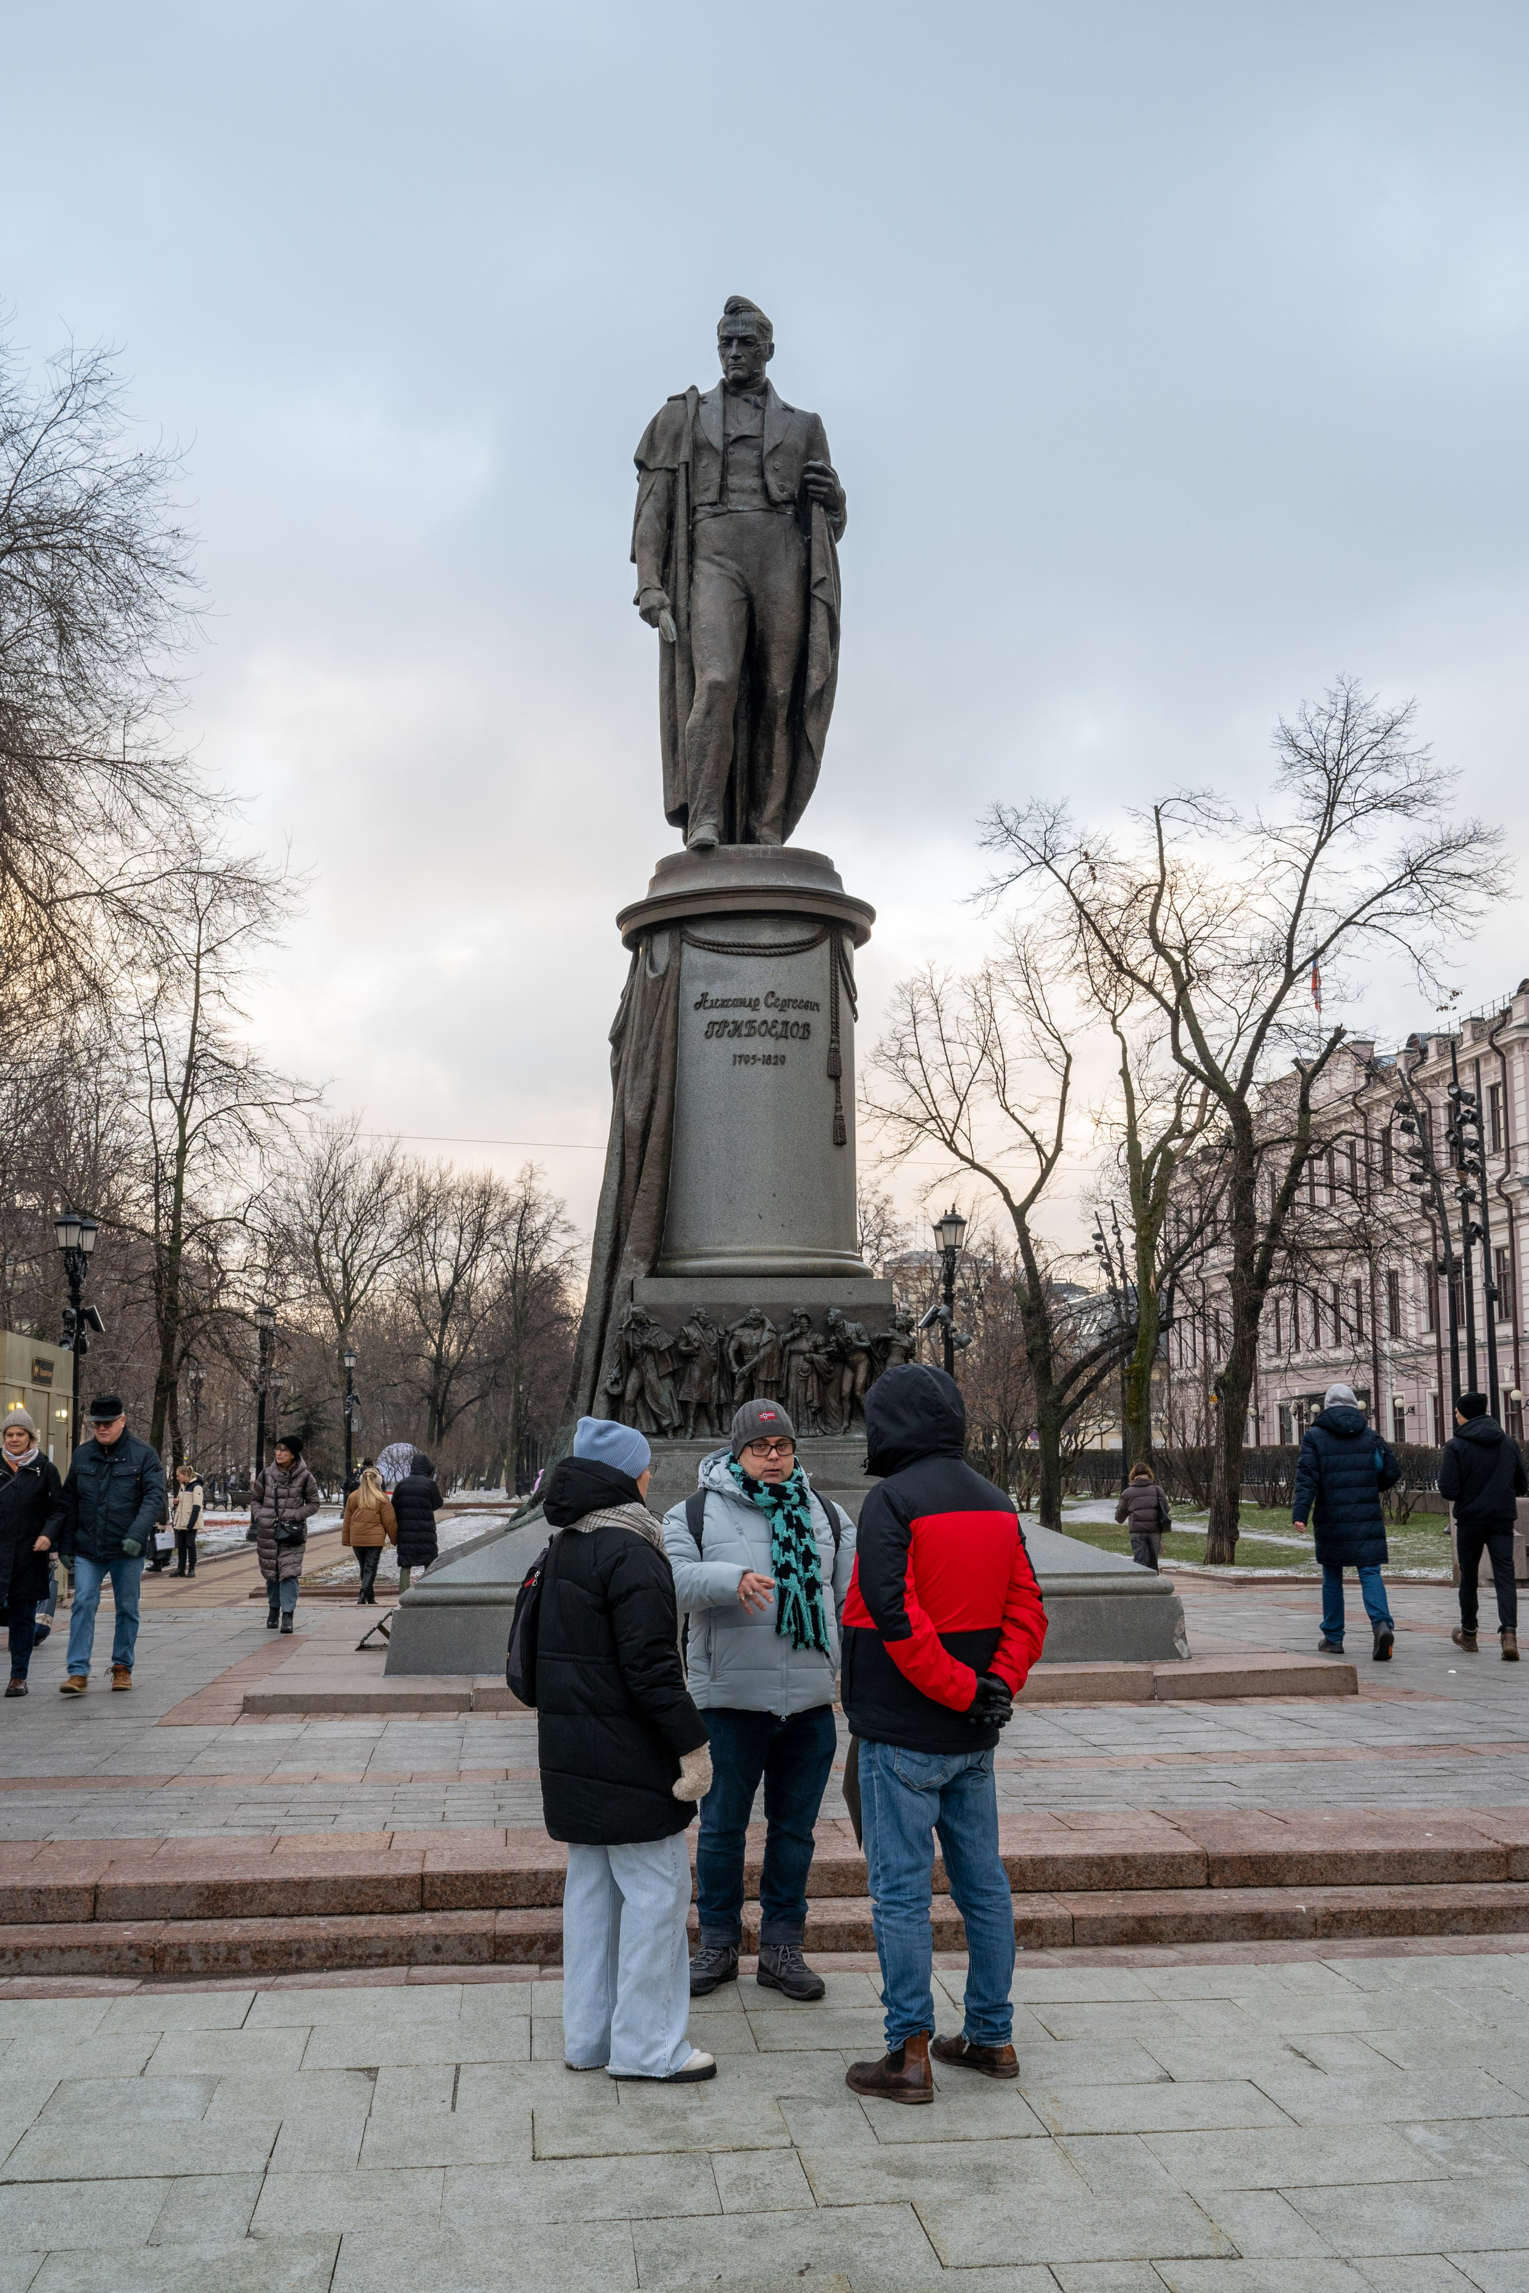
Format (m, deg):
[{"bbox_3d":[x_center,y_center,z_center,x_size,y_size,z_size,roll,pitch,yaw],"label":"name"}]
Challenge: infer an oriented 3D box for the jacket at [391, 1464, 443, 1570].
[{"bbox_3d":[-4.002,4.232,25.795,0.560,1.300,0.400,-1,-8,2],"label":"jacket"}]

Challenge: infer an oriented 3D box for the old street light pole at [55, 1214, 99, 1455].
[{"bbox_3d":[-9.229,3.282,29.835,0.420,5.030,1.150,0,-8,-4],"label":"old street light pole"}]

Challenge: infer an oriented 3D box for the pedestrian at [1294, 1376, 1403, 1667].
[{"bbox_3d":[3.903,2.500,14.986,0.660,1.800,0.550,-1,-8,7],"label":"pedestrian"}]

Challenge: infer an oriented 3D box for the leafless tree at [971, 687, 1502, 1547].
[{"bbox_3d":[6.770,-0.550,31.424,6.600,12.630,5.800,0,-8,0],"label":"leafless tree"}]

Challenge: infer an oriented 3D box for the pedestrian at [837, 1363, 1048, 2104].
[{"bbox_3d":[0.471,1.495,5.861,0.480,1.830,0.560,-7,-11,37],"label":"pedestrian"}]

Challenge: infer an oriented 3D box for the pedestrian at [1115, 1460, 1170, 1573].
[{"bbox_3d":[4.687,4.735,27.604,0.620,1.620,0.420,-2,-8,10],"label":"pedestrian"}]

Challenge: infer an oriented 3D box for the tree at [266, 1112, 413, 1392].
[{"bbox_3d":[-12.962,5.155,67.921,4.400,12.350,4.400,0,-8,0],"label":"tree"}]

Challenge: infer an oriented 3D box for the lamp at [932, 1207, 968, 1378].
[{"bbox_3d":[2.539,3.333,30.323,0.420,5.110,1.150,1,-8,-8],"label":"lamp"}]

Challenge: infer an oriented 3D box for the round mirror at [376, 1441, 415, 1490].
[{"bbox_3d":[-7.404,6.588,45.531,1.070,1.070,0.100,1,-8,-8],"label":"round mirror"}]

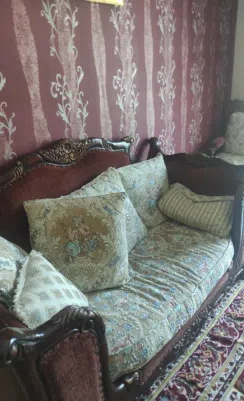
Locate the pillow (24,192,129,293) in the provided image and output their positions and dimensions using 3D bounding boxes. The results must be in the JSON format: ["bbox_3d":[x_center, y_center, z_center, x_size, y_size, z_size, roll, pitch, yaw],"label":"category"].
[{"bbox_3d":[-0.201,0.212,1.395,0.470,0.470,0.150,-5,14,-8],"label":"pillow"}]

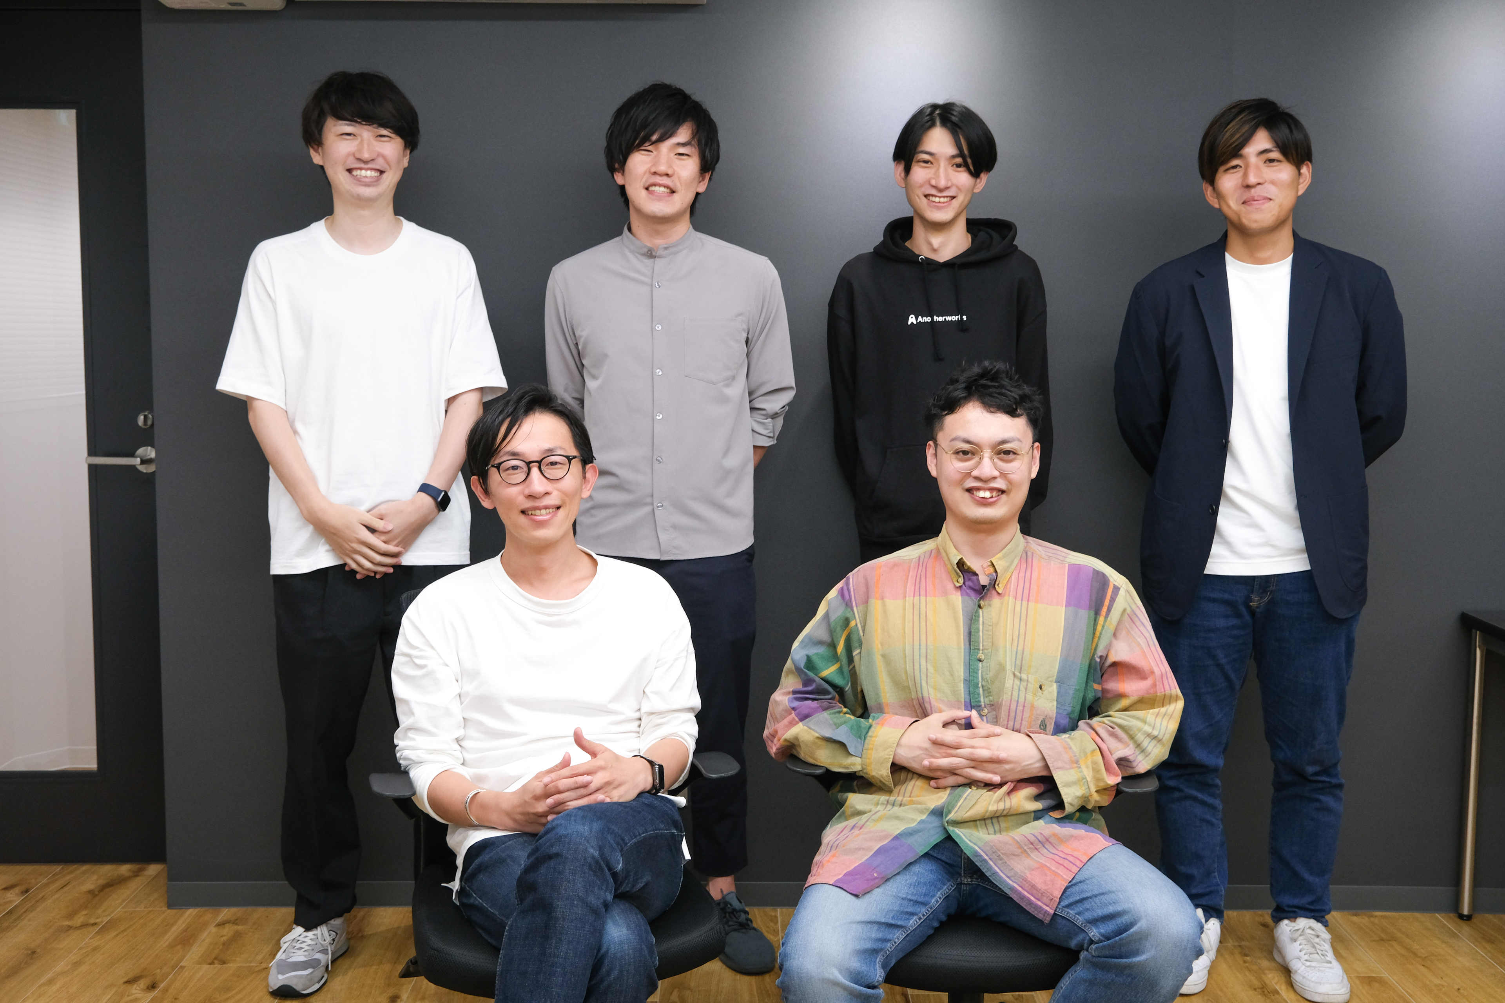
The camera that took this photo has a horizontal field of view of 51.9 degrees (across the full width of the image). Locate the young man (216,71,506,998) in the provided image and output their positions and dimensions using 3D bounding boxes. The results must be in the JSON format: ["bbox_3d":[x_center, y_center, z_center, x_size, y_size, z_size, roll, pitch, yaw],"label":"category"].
[{"bbox_3d":[-0.758,0.063,3.032,0.540,1.774,0.340,-1,6,-8],"label":"young man"}]

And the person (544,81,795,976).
[{"bbox_3d":[-0.174,0.053,3.151,0.490,1.777,0.350,1,6,7],"label":"person"}]

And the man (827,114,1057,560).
[{"bbox_3d":[0.377,0.072,3.163,0.460,1.743,0.350,1,6,5],"label":"man"}]

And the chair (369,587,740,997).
[{"bbox_3d":[-0.308,0.581,2.370,0.610,0.880,0.620,-1,6,-12],"label":"chair"}]

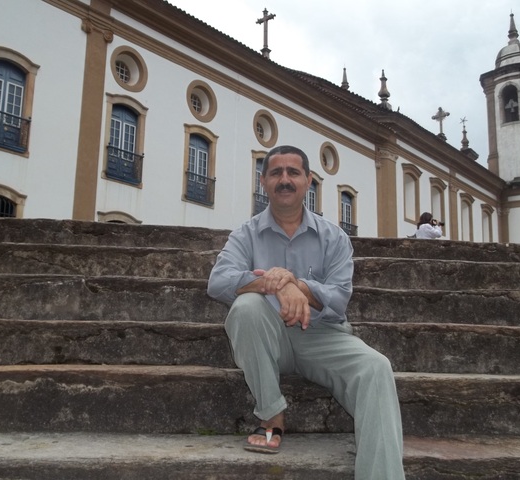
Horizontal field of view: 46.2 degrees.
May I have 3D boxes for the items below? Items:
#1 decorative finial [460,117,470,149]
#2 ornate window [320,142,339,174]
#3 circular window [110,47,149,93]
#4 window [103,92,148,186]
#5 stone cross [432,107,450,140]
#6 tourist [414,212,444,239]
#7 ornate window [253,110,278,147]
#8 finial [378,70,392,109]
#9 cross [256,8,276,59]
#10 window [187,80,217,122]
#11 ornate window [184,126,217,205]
[{"bbox_3d":[17.128,-8.909,51.061,0.720,2.978,0.720,-9,-15,41],"label":"decorative finial"},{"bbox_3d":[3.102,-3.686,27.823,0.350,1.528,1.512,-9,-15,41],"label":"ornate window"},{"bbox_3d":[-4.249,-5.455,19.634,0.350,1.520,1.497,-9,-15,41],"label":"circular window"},{"bbox_3d":[-4.240,-3.131,19.125,0.360,2.858,1.621,-9,-15,41],"label":"window"},{"bbox_3d":[16.817,-10.836,56.750,1.500,3.200,0.450,-9,-15,41],"label":"stone cross"},{"bbox_3d":[2.835,0.340,10.119,0.500,1.640,0.500,5,-12,-19],"label":"tourist"},{"bbox_3d":[0.174,-4.550,25.295,0.350,1.560,1.560,-9,-15,41],"label":"ornate window"},{"bbox_3d":[7.087,-8.414,34.529,0.780,2.350,0.780,1,-11,0],"label":"finial"},{"bbox_3d":[0.394,-12.660,37.326,1.400,3.303,0.420,-9,-15,41],"label":"cross"},{"bbox_3d":[-2.199,-5.123,22.672,0.350,1.560,1.560,-9,-15,41],"label":"window"},{"bbox_3d":[-2.131,-2.627,21.475,0.360,2.858,1.621,-9,-15,41],"label":"ornate window"}]

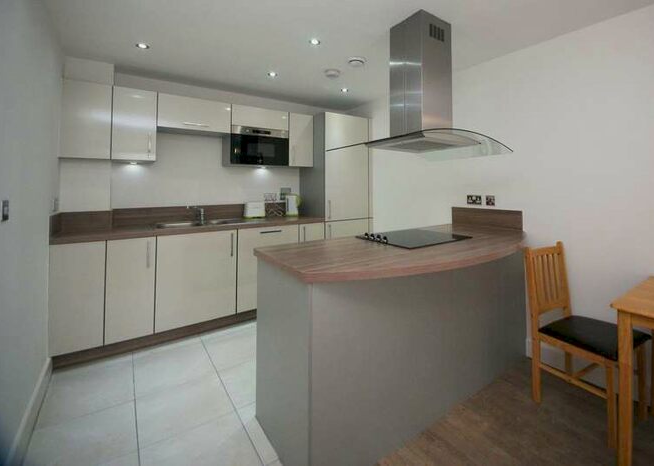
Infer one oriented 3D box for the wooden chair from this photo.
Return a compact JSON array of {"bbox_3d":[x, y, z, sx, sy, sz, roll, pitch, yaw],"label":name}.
[{"bbox_3d":[1.490,0.559,1.712,0.450,0.926,0.481,-5,7,-34],"label":"wooden chair"}]

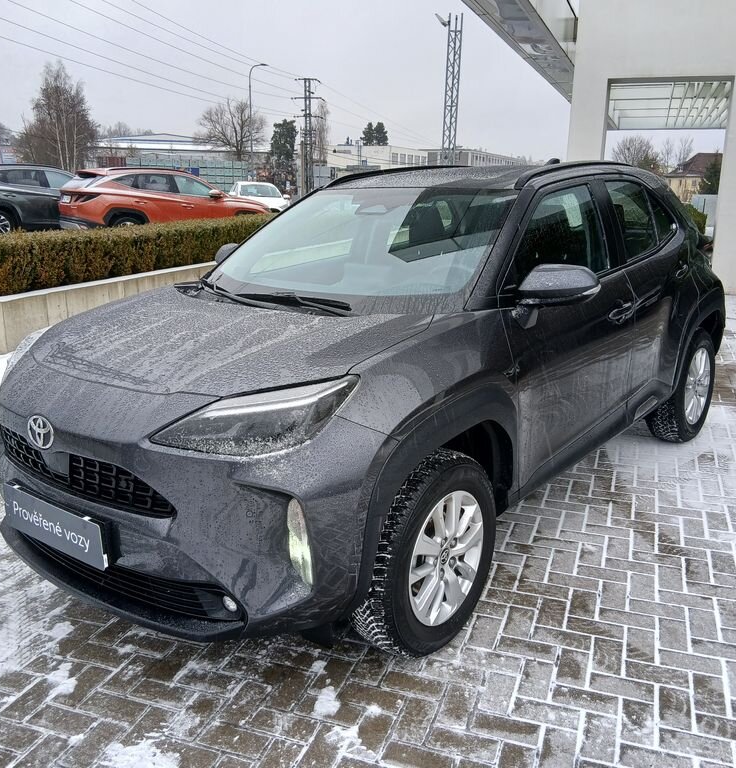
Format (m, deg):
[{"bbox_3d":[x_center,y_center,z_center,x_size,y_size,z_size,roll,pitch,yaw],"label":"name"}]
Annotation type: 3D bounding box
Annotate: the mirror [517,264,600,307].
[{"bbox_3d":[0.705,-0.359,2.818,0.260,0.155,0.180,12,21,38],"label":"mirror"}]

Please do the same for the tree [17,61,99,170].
[{"bbox_3d":[-29.685,-24.213,74.081,7.555,12.883,7.555,-7,17,-20],"label":"tree"}]

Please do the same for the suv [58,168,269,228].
[{"bbox_3d":[-4.244,-3.798,16.527,4.500,1.650,1.880,-13,20,-37],"label":"suv"}]

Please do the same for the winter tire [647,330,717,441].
[{"bbox_3d":[1.823,-0.006,4.499,0.220,0.670,0.670,12,21,38],"label":"winter tire"}]

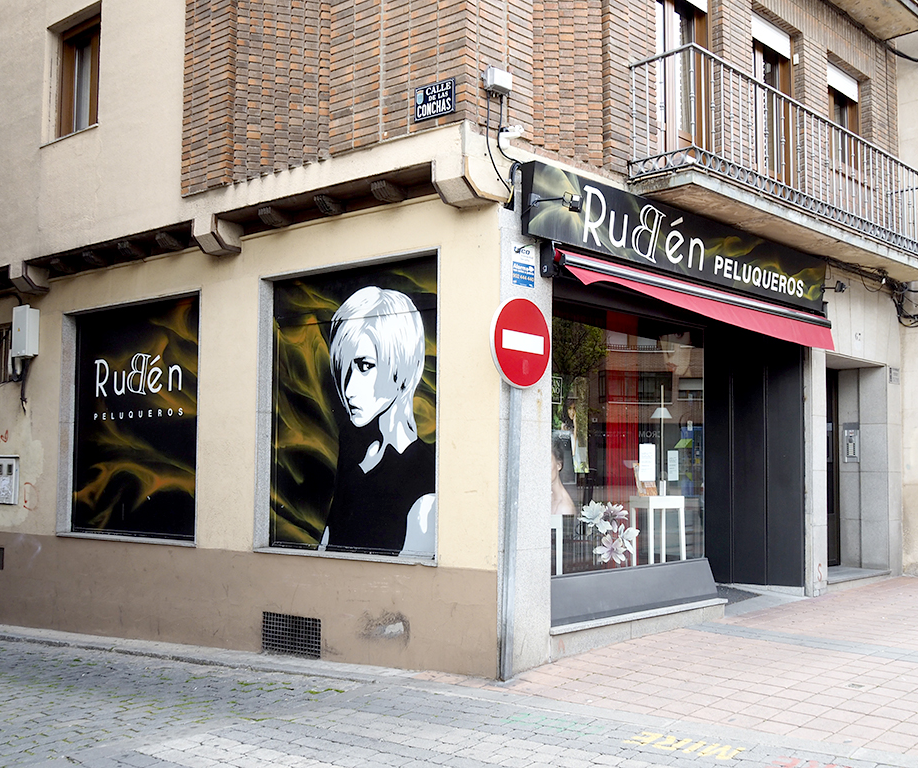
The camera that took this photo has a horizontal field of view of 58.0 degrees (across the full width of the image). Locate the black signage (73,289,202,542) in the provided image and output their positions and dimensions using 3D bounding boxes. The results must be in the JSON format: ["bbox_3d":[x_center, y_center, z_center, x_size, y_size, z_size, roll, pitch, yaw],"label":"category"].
[{"bbox_3d":[-3.281,0.355,8.377,2.100,2.340,0.080,-3,-6,33],"label":"black signage"}]

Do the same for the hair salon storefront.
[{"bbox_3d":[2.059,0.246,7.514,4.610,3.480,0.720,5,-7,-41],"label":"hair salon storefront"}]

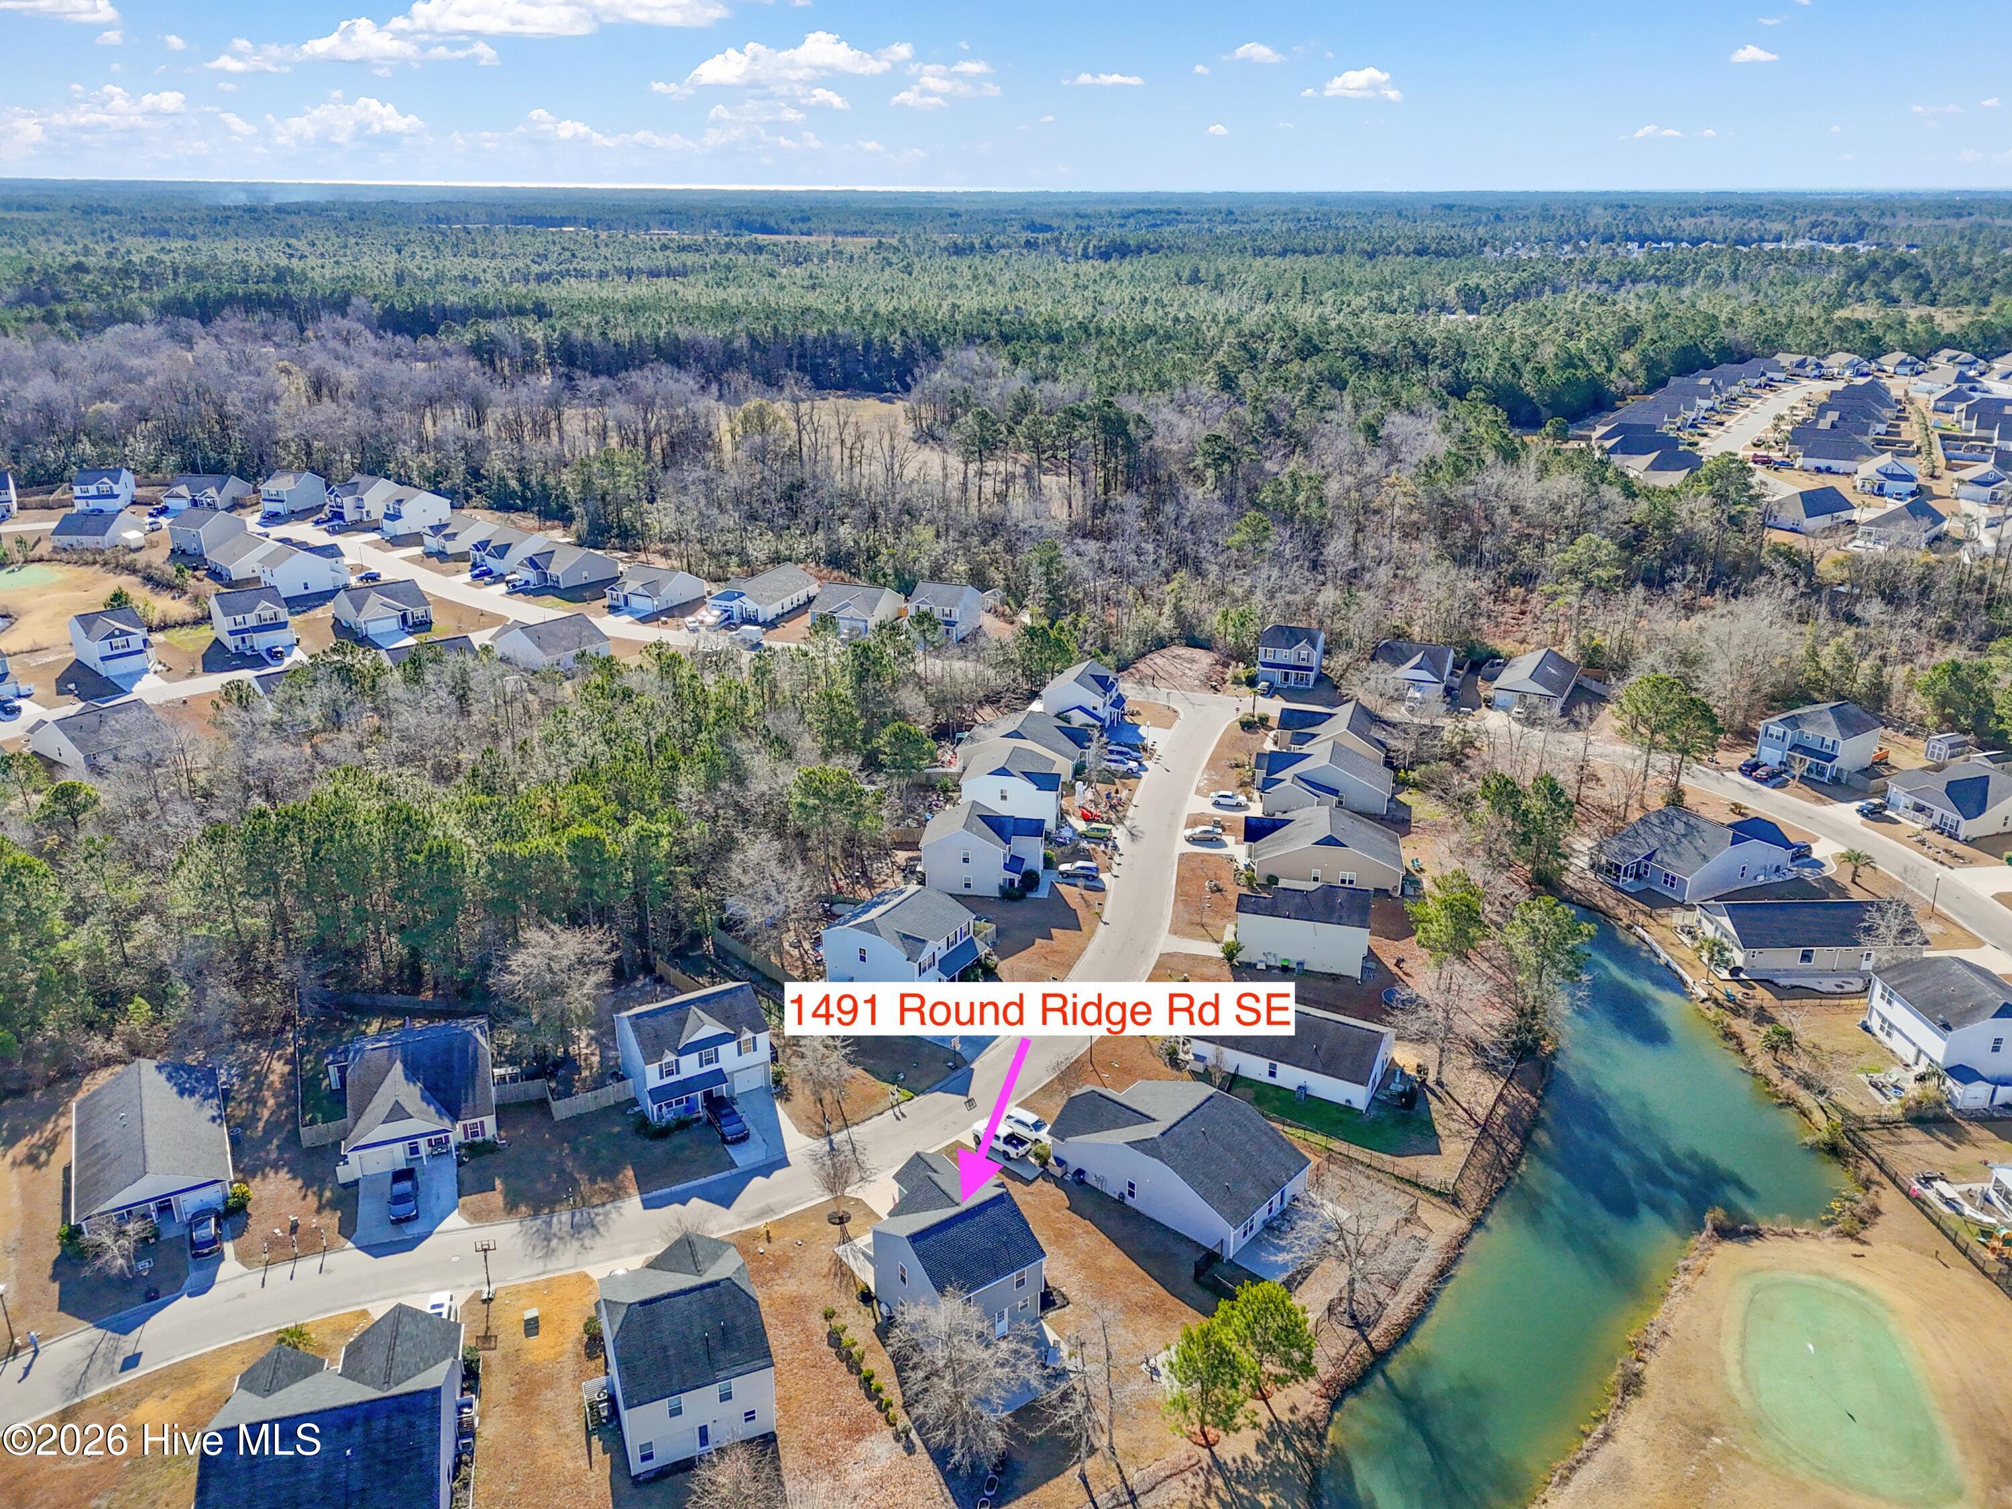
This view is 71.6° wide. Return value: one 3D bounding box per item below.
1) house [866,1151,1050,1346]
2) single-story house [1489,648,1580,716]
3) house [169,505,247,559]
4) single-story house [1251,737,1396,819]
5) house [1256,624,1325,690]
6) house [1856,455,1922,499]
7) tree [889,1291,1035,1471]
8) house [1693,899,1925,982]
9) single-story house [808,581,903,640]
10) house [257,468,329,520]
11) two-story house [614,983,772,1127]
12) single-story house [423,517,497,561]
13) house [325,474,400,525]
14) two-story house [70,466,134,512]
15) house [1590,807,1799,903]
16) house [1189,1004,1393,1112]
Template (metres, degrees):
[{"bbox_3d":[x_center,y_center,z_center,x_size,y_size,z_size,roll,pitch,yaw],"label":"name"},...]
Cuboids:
[{"bbox_3d":[-4.230,33.640,95.890,8.150,8.000,12.800,-15,27,-33],"label":"house"},{"bbox_3d":[83.276,-11.812,218.526,10.500,5.200,16.900,12,25,25],"label":"single-story house"},{"bbox_3d":[-167.100,-47.350,293.050,9.100,8.000,11.650,10,24,23],"label":"house"},{"bbox_3d":[41.009,3.238,181.300,17.667,6.070,13.127,7,23,15],"label":"single-story house"},{"bbox_3d":[44.580,-15.980,217.780,8.620,8.070,10.960,8,23,17],"label":"house"},{"bbox_3d":[230.770,-73.530,364.530,13.580,6.600,18.750,13,25,27],"label":"house"},{"bbox_3d":[-2.765,38.117,84.755,9.000,11.000,9.000,0,22,0],"label":"tree"},{"bbox_3d":[81.870,16.970,141.860,18.980,5.530,9.360,-1,22,-3],"label":"house"},{"bbox_3d":[-26.981,-27.356,253.999,12.500,5.800,15.100,10,24,22],"label":"single-story house"},{"bbox_3d":[-165.530,-61.400,324.270,7.880,8.120,12.140,7,23,15],"label":"house"},{"bbox_3d":[-26.780,24.860,120.460,10.600,7.840,10.090,-12,25,-27],"label":"two-story house"},{"bbox_3d":[-113.110,-47.100,293.870,10.000,5.550,16.000,16,27,33],"label":"single-story house"},{"bbox_3d":[-148.826,-59.935,324.788,9.000,8.500,13.300,13,25,28],"label":"house"},{"bbox_3d":[-217.005,-63.503,335.259,10.200,8.900,11.400,-5,23,-12],"label":"two-story house"},{"bbox_3d":[80.331,10.766,163.432,21.517,6.119,11.351,-11,25,-25],"label":"house"},{"bbox_3d":[24.710,24.580,122.430,16.500,5.000,9.600,11,25,25],"label":"house"}]

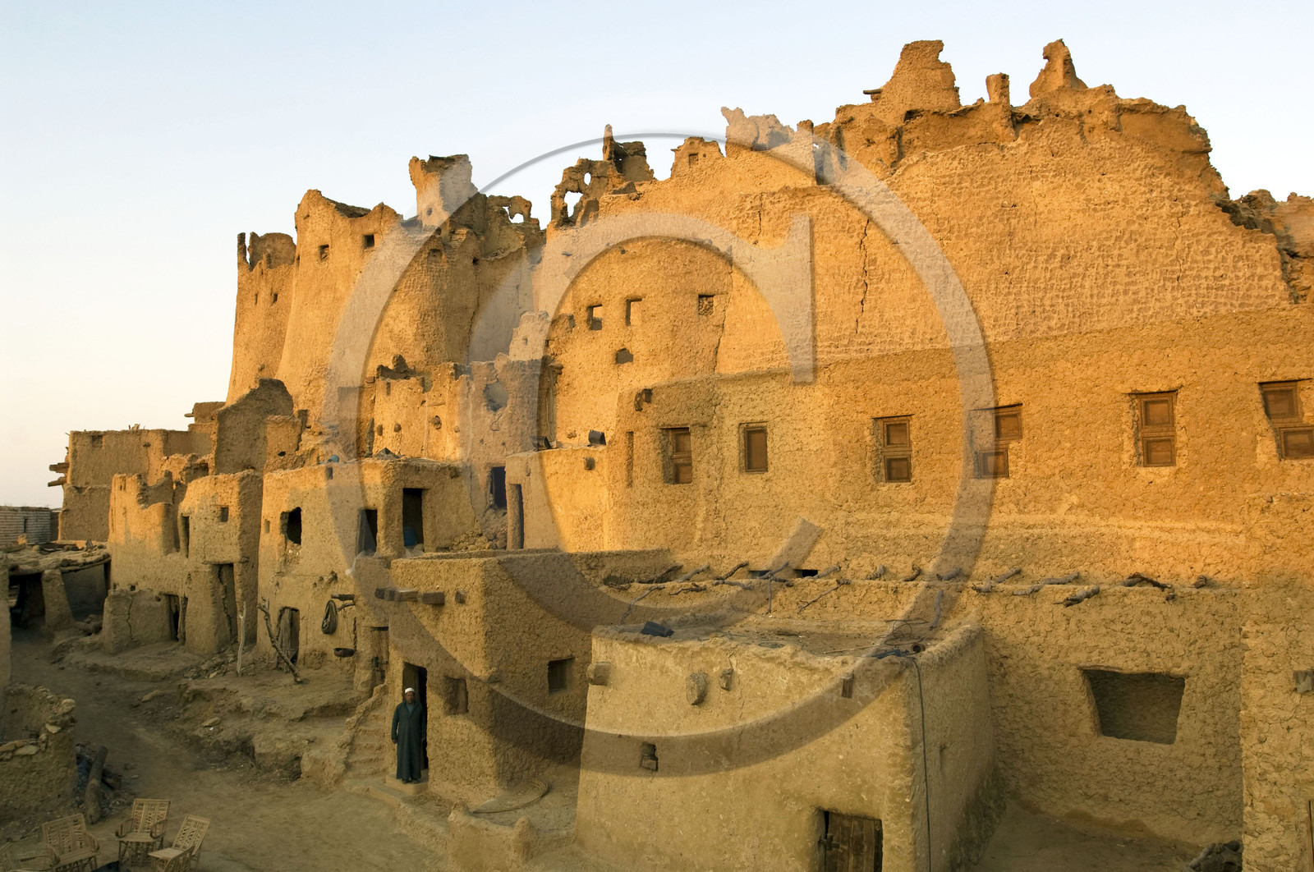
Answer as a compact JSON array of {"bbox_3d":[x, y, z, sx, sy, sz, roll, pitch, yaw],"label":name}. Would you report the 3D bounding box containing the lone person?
[{"bbox_3d":[-4.643,5.576,19.100,0.580,1.740,0.400,0,-5,-5],"label":"lone person"}]

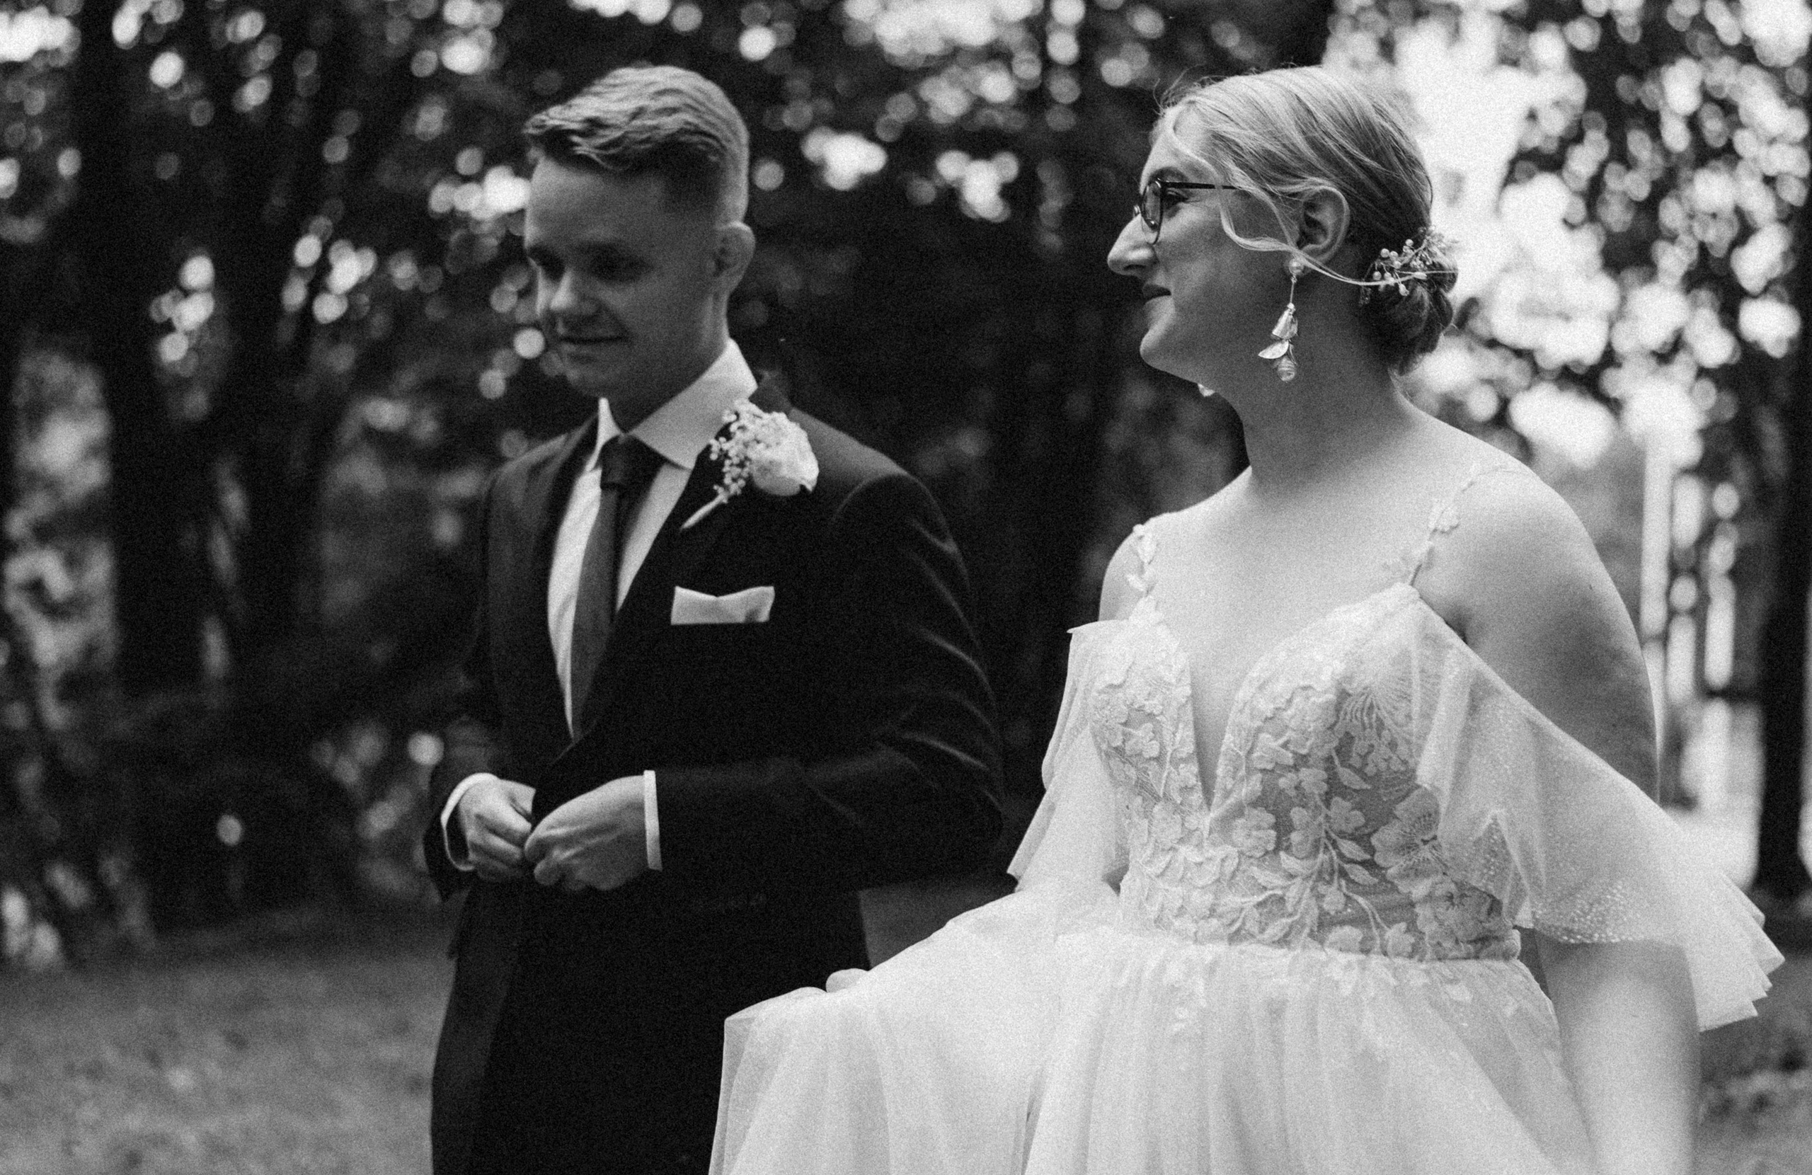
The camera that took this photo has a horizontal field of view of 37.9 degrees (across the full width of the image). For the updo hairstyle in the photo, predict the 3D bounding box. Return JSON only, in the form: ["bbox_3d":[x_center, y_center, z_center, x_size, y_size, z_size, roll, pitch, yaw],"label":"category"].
[{"bbox_3d":[0.304,-0.281,2.000,0.225,0.225,0.175,0,-1,-10],"label":"updo hairstyle"}]

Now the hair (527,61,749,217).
[{"bbox_3d":[-0.228,-0.372,2.250,0.165,0.135,0.200,-1,9,36],"label":"hair"}]

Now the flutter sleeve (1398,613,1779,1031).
[{"bbox_3d":[0.497,0.171,1.920,0.200,0.290,0.270,-1,-1,40],"label":"flutter sleeve"}]

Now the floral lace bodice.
[{"bbox_3d":[0.302,0.109,2.010,0.330,0.340,0.250,-1,-1,40],"label":"floral lace bodice"}]

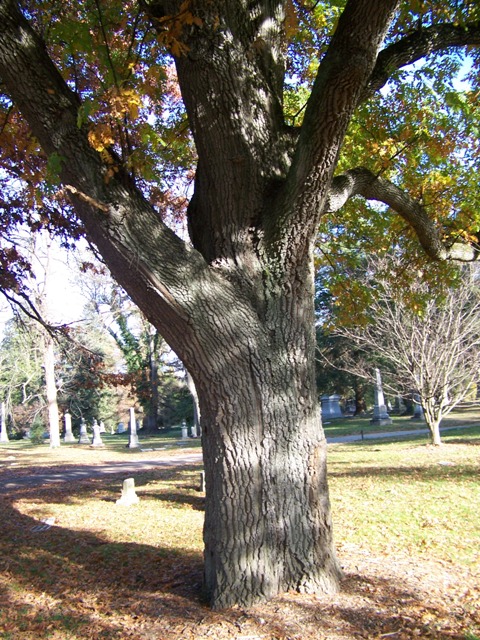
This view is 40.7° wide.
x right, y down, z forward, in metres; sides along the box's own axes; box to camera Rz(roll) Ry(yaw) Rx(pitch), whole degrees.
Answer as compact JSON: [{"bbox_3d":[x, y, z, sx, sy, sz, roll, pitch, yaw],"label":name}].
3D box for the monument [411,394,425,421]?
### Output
[{"bbox_3d":[11.051,5.402,40.184,0.550,1.700,0.550,0,-8,-27],"label":"monument"}]

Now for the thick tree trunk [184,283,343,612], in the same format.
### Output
[{"bbox_3d":[0.189,0.993,6.101,1.230,2.900,1.180,-4,-8,1],"label":"thick tree trunk"}]

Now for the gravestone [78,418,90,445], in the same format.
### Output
[{"bbox_3d":[-8.754,6.286,36.598,0.530,1.430,0.530,0,-8,-27],"label":"gravestone"}]

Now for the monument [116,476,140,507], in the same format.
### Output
[{"bbox_3d":[-1.982,3.033,11.466,0.330,0.470,0.280,2,-9,-35],"label":"monument"}]

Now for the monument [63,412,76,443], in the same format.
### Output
[{"bbox_3d":[-10.532,6.636,40.079,0.580,1.850,0.580,0,-8,-27],"label":"monument"}]

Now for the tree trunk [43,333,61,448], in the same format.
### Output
[{"bbox_3d":[-10.115,3.818,34.811,0.570,6.000,0.570,-4,-8,0],"label":"tree trunk"}]

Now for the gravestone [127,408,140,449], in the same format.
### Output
[{"bbox_3d":[-4.795,4.911,29.328,0.450,1.750,0.450,0,-8,-27],"label":"gravestone"}]

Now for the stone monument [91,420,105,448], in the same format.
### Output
[{"bbox_3d":[-7.199,5.731,32.855,0.530,1.380,0.530,0,-8,-27],"label":"stone monument"}]

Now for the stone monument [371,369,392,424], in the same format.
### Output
[{"bbox_3d":[8.060,4.395,36.888,0.720,3.130,0.720,0,-8,-27],"label":"stone monument"}]

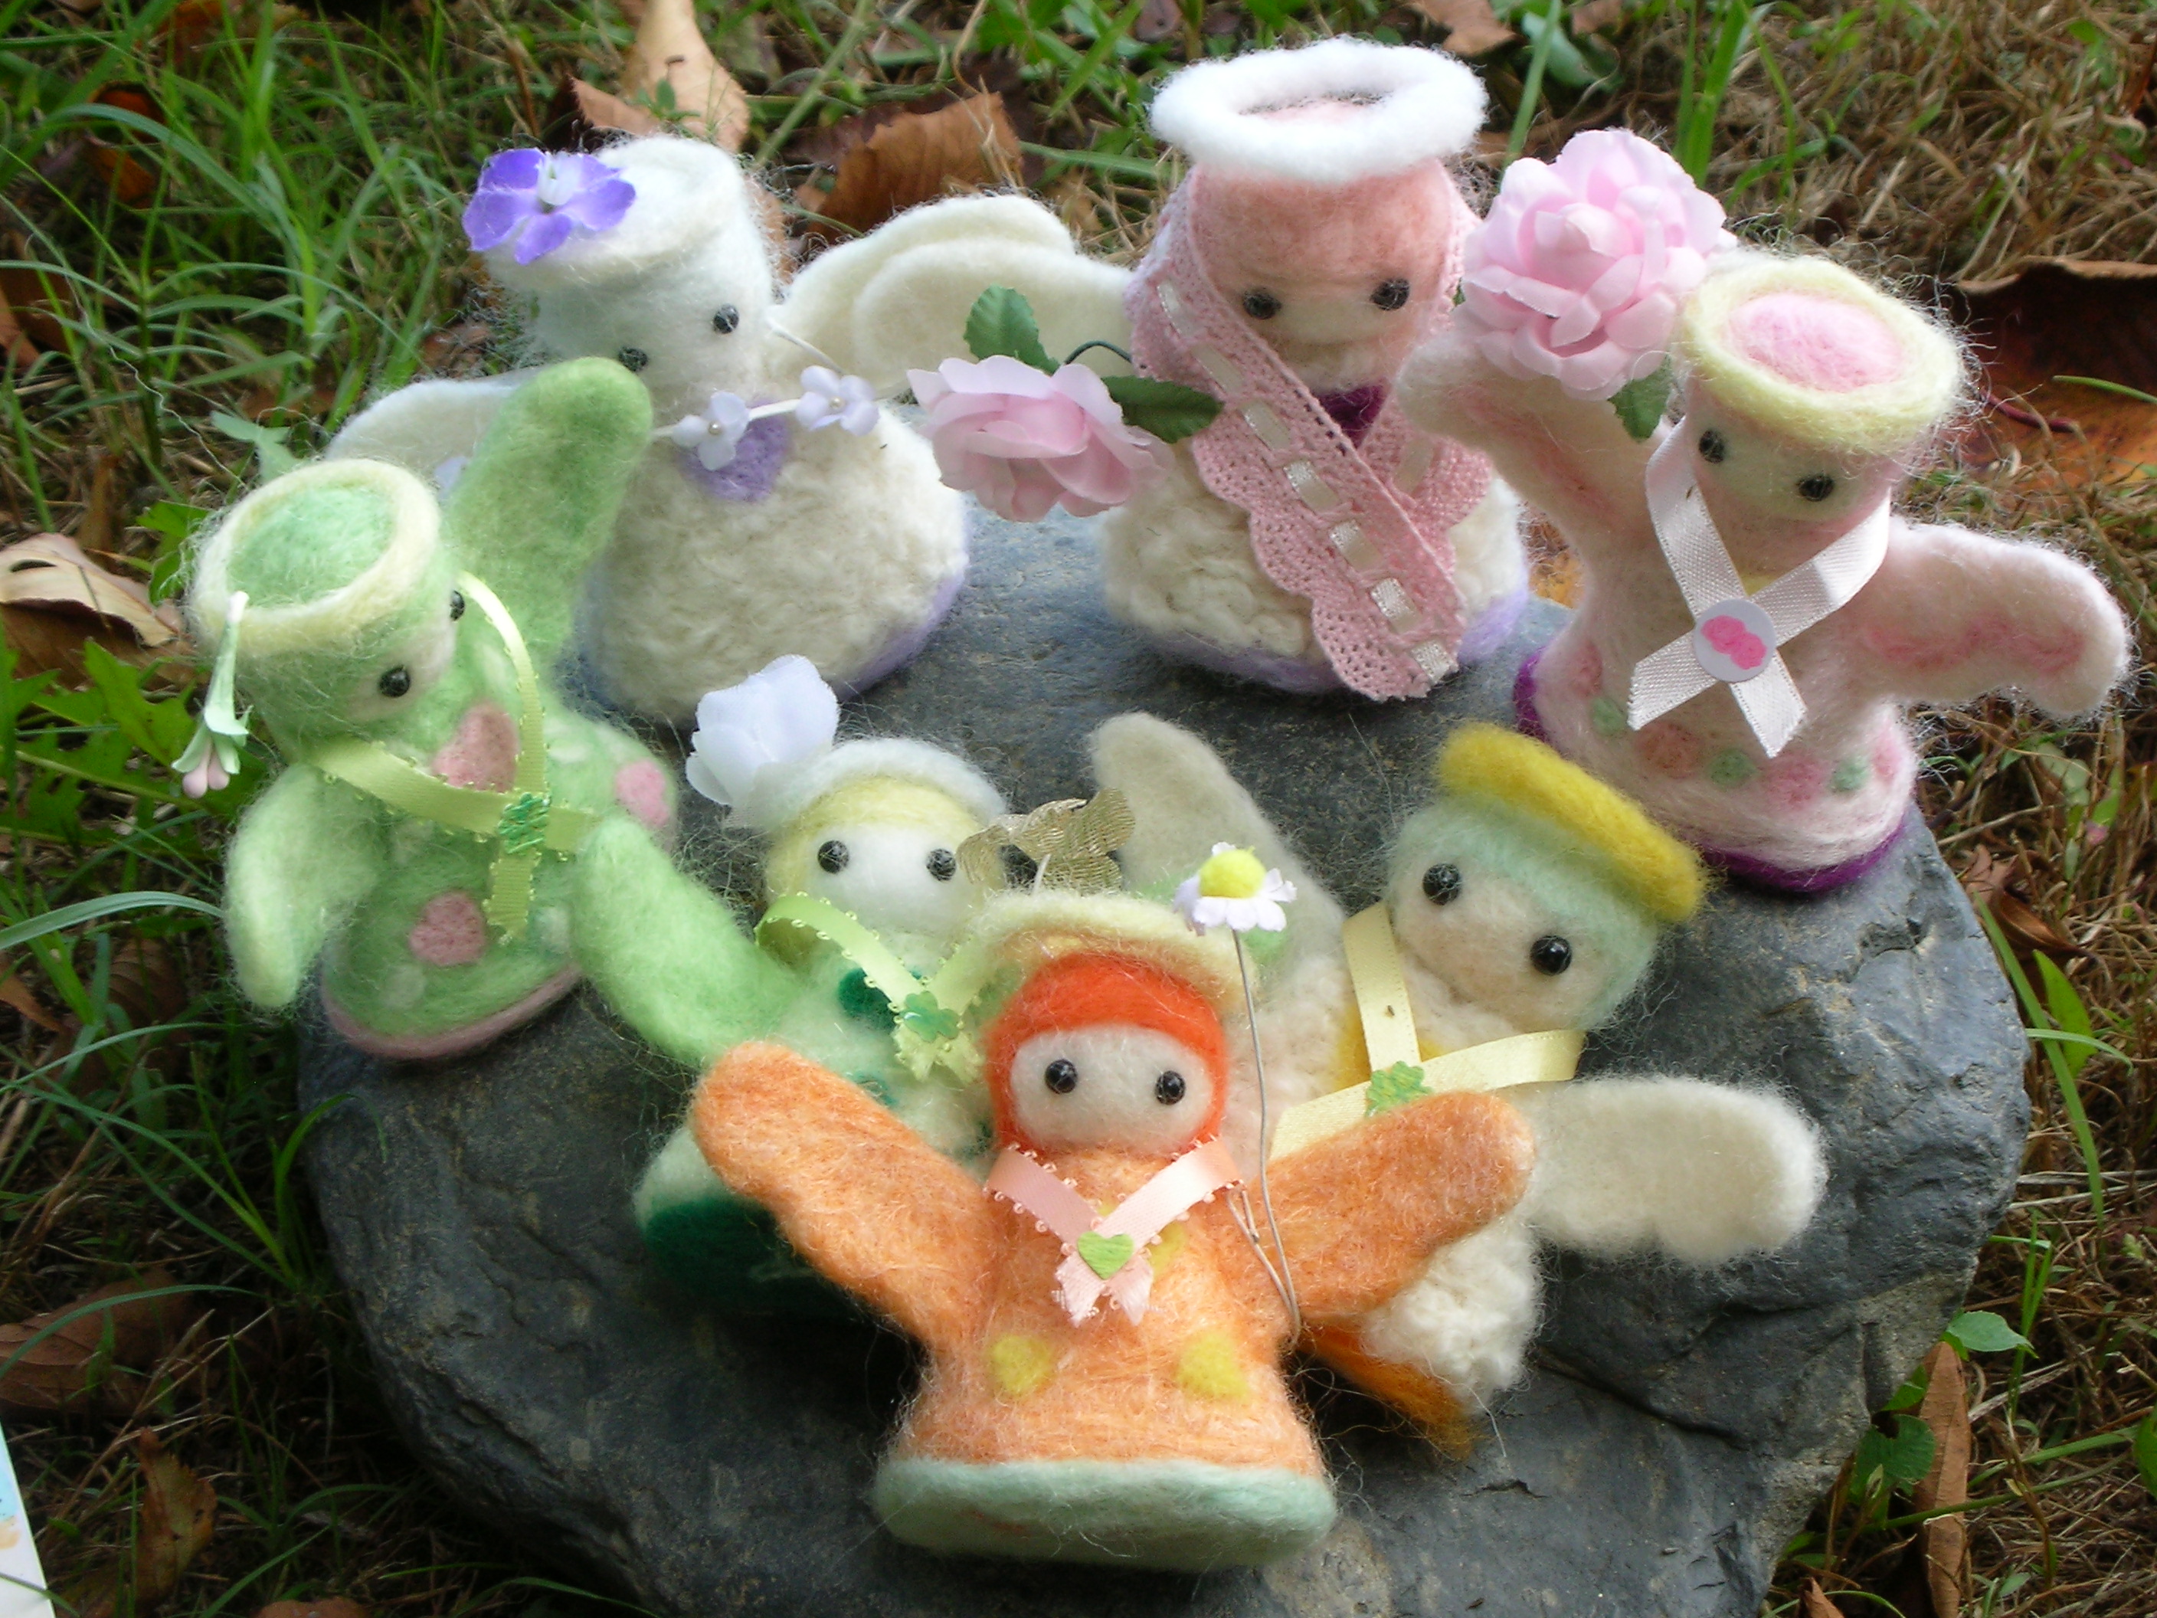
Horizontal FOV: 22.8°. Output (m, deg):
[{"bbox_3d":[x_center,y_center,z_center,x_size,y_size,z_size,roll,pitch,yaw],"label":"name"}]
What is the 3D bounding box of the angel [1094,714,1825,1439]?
[{"bbox_3d":[0.045,0.034,0.725,0.110,0.052,0.080,26,79,15],"label":"angel"}]

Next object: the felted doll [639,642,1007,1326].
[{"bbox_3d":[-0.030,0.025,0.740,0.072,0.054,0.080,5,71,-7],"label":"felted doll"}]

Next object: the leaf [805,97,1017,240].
[{"bbox_3d":[-0.032,-0.120,1.020,0.047,0.023,0.031,-1,35,-2],"label":"leaf"}]

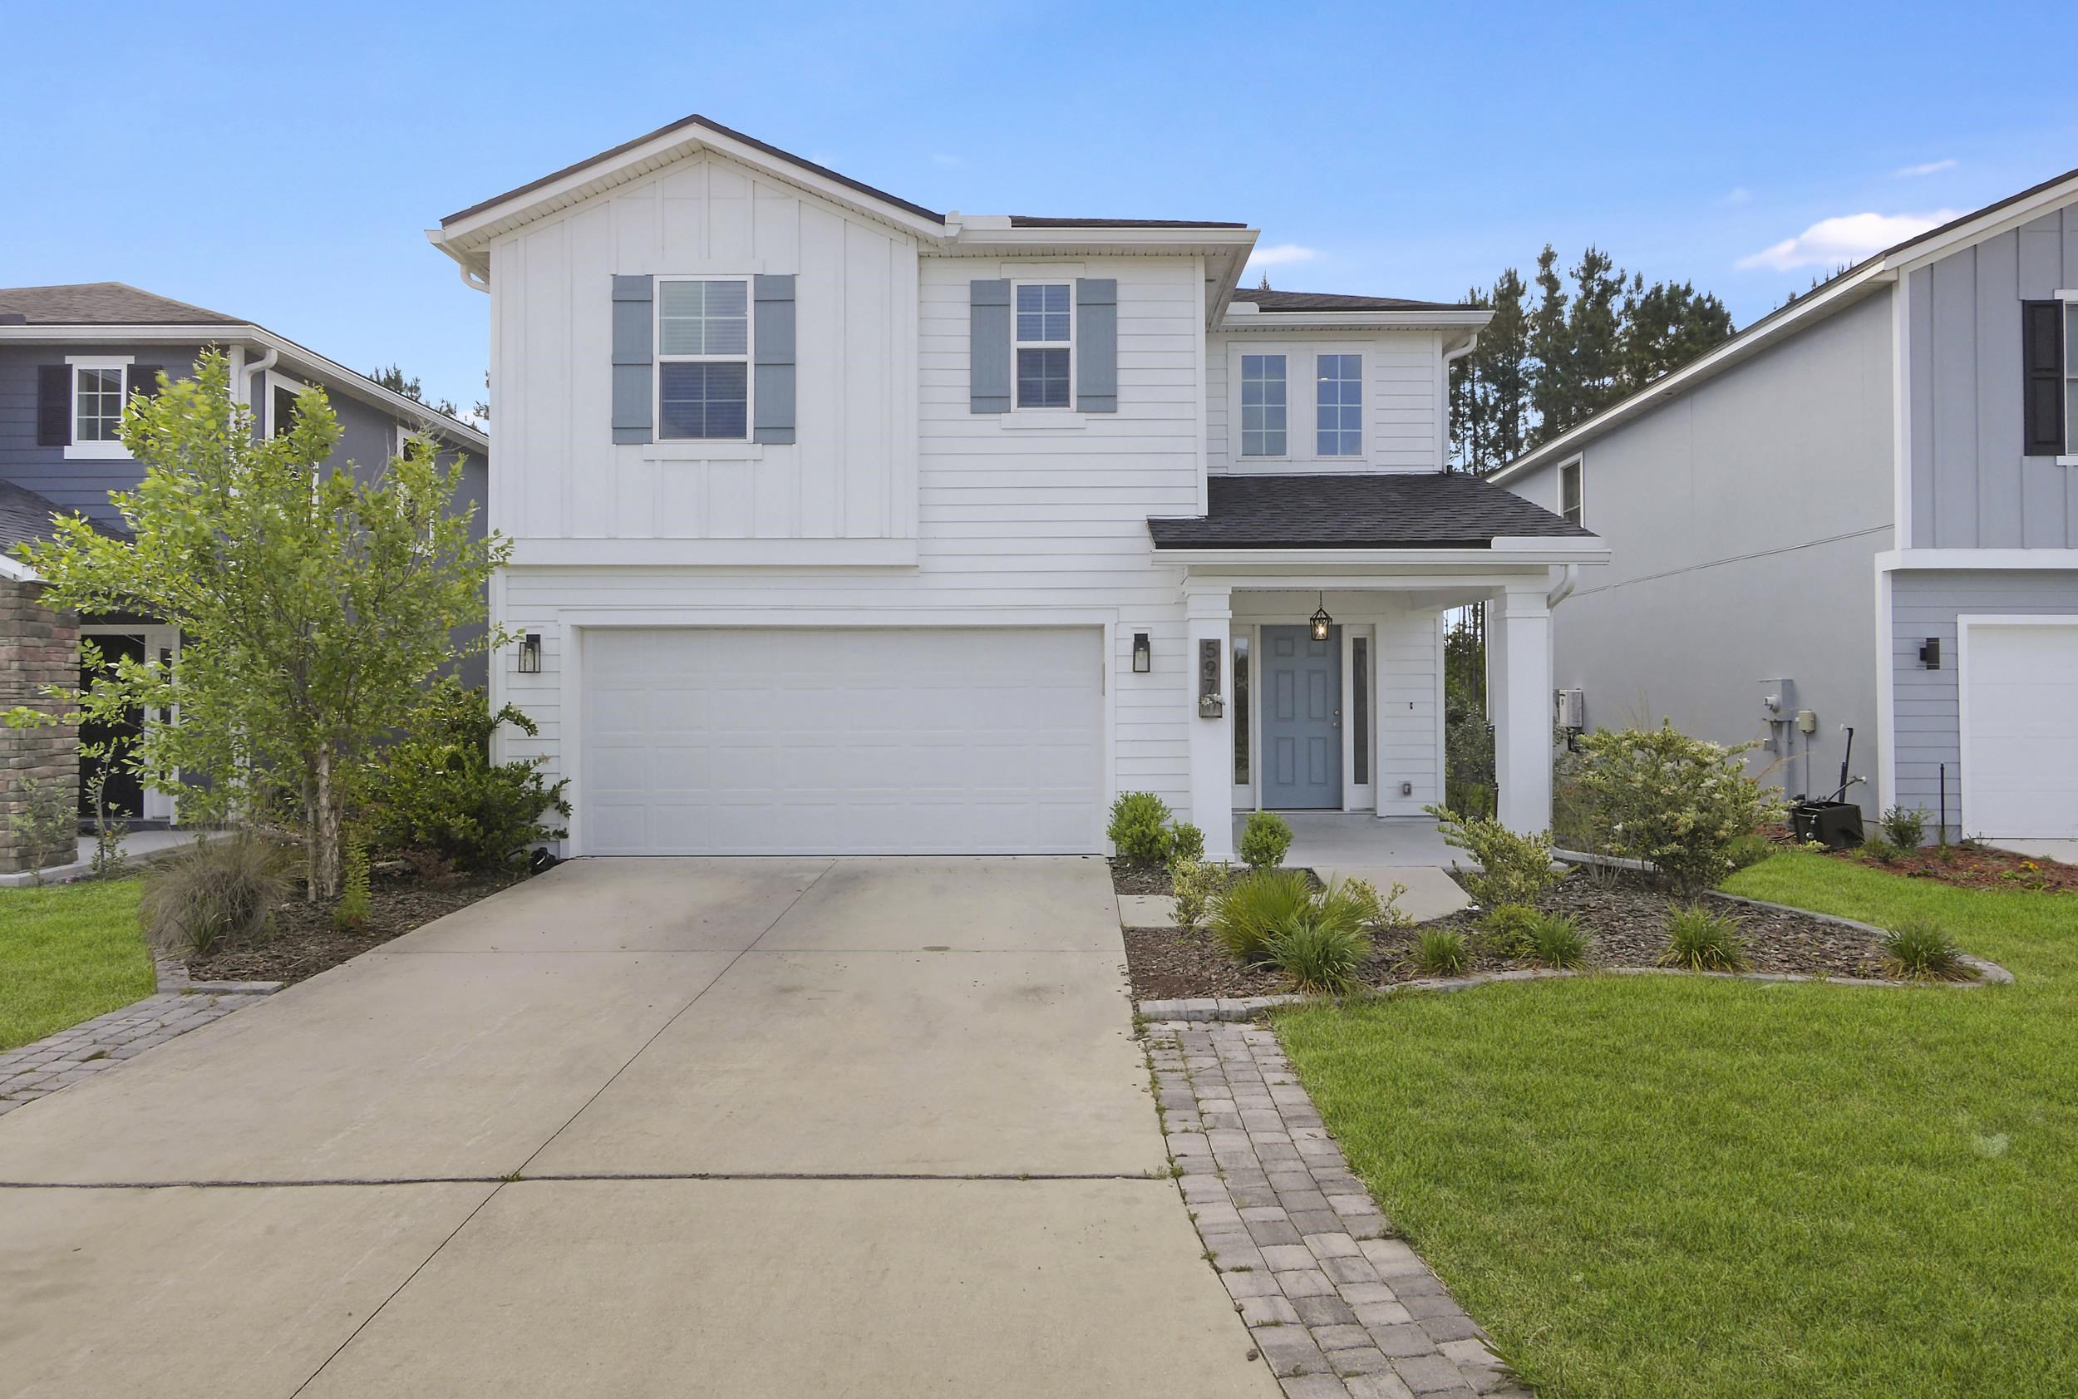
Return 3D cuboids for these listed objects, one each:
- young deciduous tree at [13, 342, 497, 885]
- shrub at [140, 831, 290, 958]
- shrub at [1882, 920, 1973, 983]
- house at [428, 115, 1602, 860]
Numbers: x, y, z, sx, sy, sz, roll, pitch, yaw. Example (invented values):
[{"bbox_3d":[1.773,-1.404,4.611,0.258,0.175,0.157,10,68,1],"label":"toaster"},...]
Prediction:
[{"bbox_3d":[-5.876,-0.575,9.100,3.692,4.153,3.300,0,0,0],"label":"young deciduous tree"},{"bbox_3d":[-5.353,1.203,7.800,0.970,0.687,0.920,0,0,0],"label":"shrub"},{"bbox_3d":[5.252,1.431,7.100,0.528,0.320,0.520,0,0,0],"label":"shrub"},{"bbox_3d":[-0.200,-2.370,16.600,10.250,7.650,12.800,0,0,0],"label":"house"}]

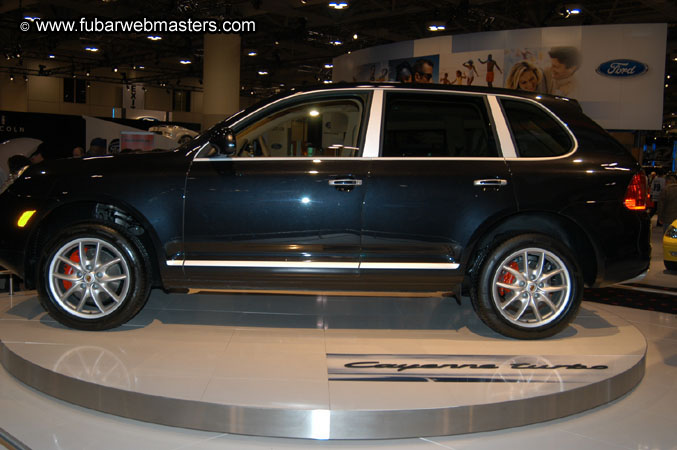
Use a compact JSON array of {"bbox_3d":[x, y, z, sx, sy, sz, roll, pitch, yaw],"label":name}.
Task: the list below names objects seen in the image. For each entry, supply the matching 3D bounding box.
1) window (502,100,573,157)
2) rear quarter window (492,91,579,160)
[{"bbox_3d":[1.342,-0.655,4.568,0.478,0.433,0.050,1,-16,-5],"label":"window"},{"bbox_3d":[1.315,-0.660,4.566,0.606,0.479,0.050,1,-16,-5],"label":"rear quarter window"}]

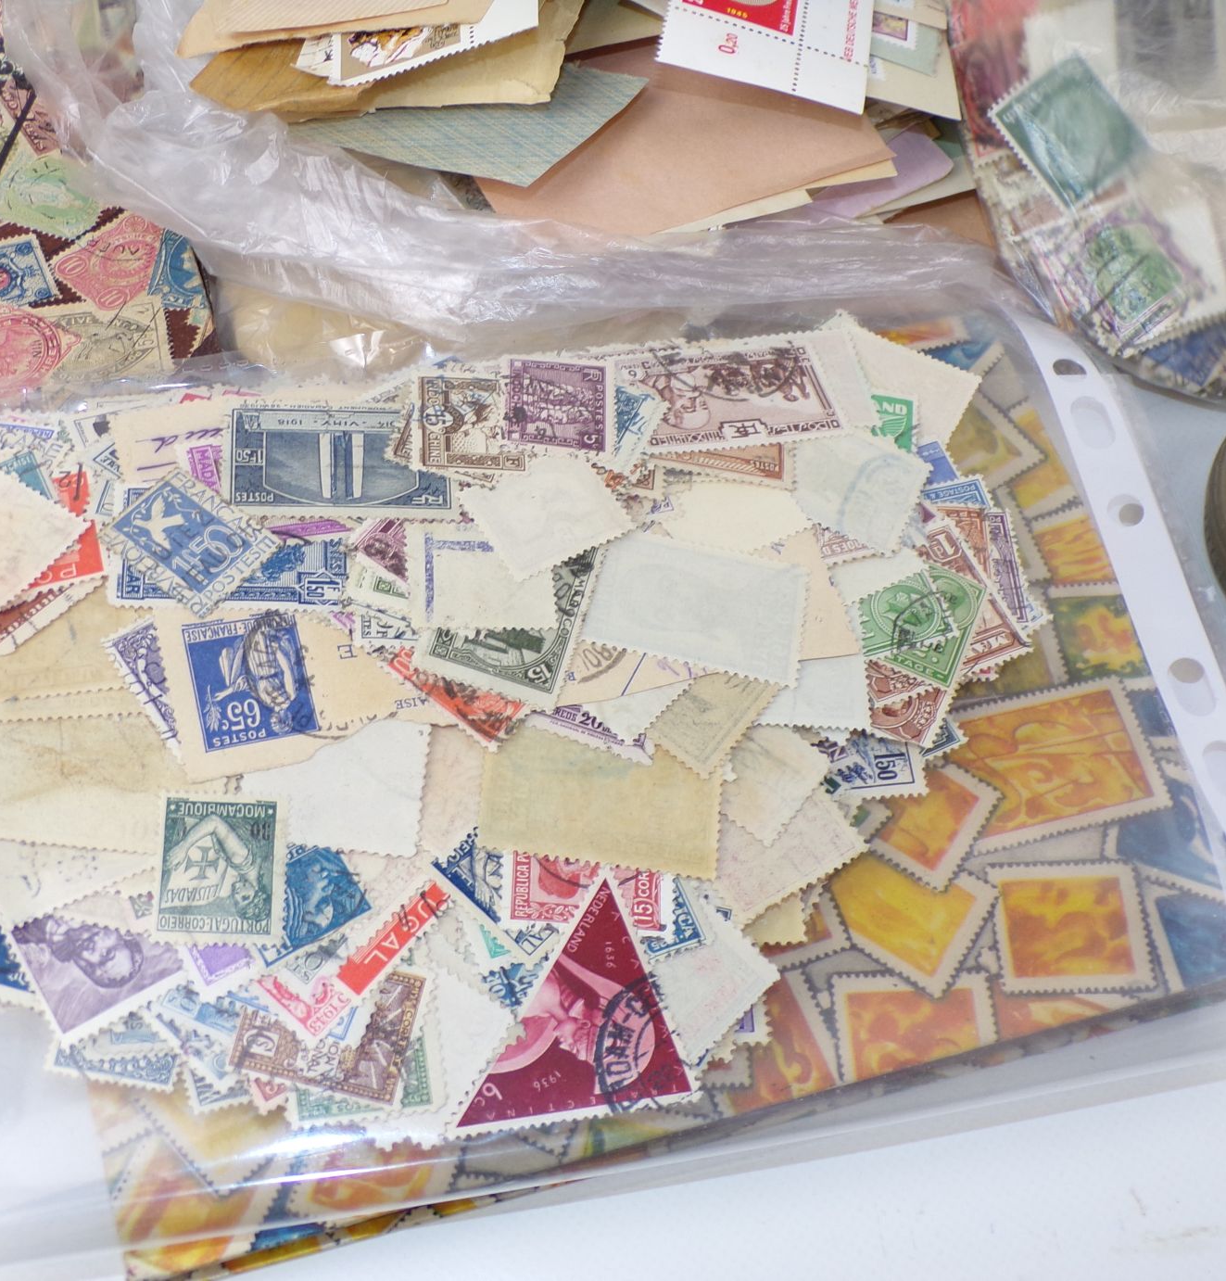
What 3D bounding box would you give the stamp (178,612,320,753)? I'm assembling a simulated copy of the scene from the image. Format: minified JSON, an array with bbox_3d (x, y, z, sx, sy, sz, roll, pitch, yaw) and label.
[{"bbox_3d":[-0.057,0.006,0.324,0.018,0.001,0.022,-9,65,-16],"label":"stamp"}]

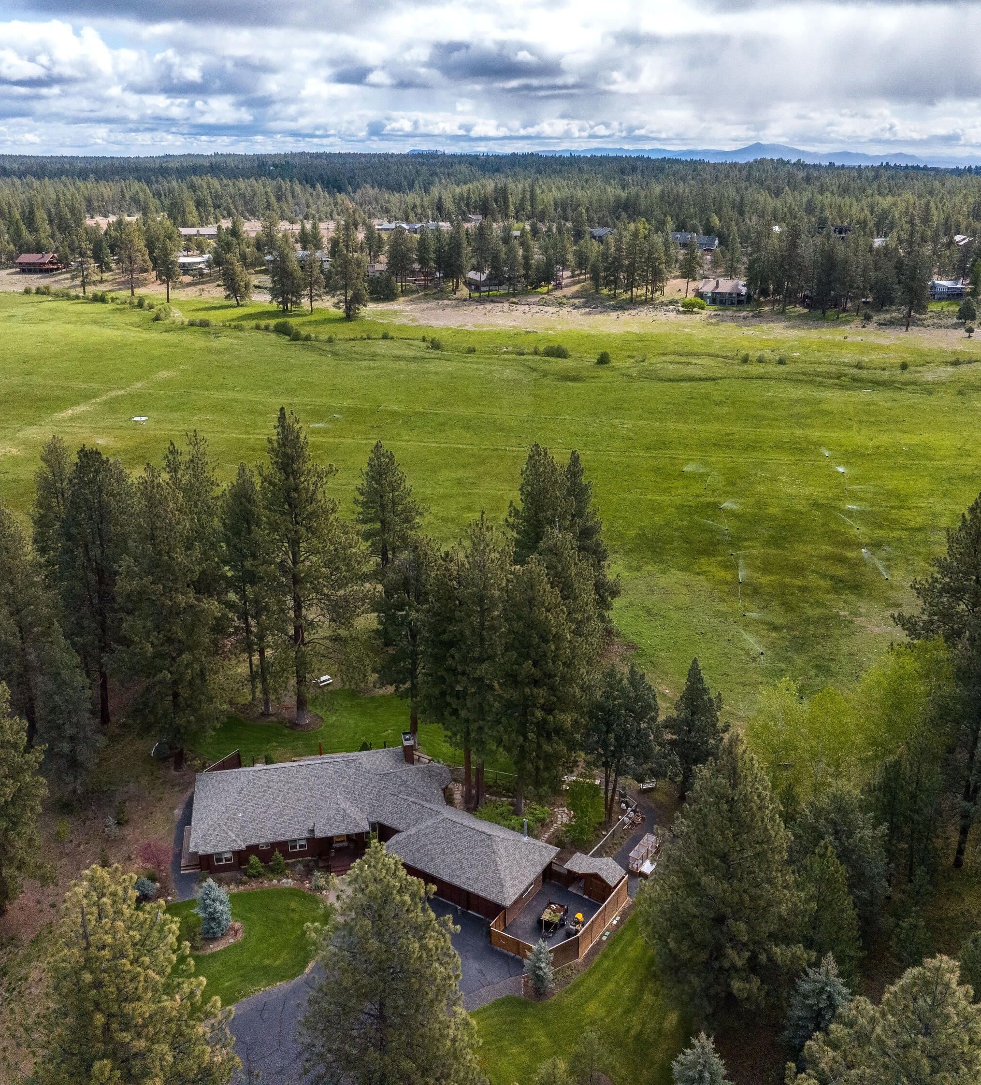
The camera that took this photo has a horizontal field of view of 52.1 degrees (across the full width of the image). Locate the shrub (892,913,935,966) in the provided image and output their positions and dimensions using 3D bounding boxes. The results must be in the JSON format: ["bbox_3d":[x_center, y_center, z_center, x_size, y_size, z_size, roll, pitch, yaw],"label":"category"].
[{"bbox_3d":[33.440,31.320,79.620,3.230,4.540,3.230,0,21,0],"label":"shrub"}]

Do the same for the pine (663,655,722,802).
[{"bbox_3d":[17.871,16.558,88.545,5.291,14.352,5.291,0,21,0],"label":"pine"}]

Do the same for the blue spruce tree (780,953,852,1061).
[{"bbox_3d":[20.436,28.506,62.248,4.200,7.700,4.200,0,21,0],"label":"blue spruce tree"}]

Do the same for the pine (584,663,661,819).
[{"bbox_3d":[12.250,19.000,94.900,7.060,16.390,6.710,0,21,0],"label":"pine"}]

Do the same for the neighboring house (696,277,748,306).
[{"bbox_3d":[95.388,-103.586,413.691,18.700,9.000,12.000,1,21,4],"label":"neighboring house"}]

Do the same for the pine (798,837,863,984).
[{"bbox_3d":[25.640,28.040,75.680,4.690,13.430,4.690,0,21,0],"label":"pine"}]

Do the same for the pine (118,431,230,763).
[{"bbox_3d":[-32.040,6.670,100.220,10.620,35.290,10.090,0,21,0],"label":"pine"}]

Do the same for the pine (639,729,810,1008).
[{"bbox_3d":[15.473,21.623,65.096,10.710,21.476,10.710,0,21,0],"label":"pine"}]

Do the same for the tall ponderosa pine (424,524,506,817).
[{"bbox_3d":[-1.620,10.960,86.540,7.610,27.890,7.610,1,21,0],"label":"tall ponderosa pine"}]

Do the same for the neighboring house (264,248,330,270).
[{"bbox_3d":[-94.030,-134.970,481.820,31.000,7.000,13.000,-5,22,-15],"label":"neighboring house"}]

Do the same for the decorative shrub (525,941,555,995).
[{"bbox_3d":[3.427,29.126,68.900,2.103,4.747,2.103,0,21,0],"label":"decorative shrub"}]

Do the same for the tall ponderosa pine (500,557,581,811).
[{"bbox_3d":[4.123,12.580,85.041,7.000,24.273,7.000,0,21,0],"label":"tall ponderosa pine"}]

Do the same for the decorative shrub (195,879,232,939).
[{"bbox_3d":[-20.465,26.913,74.205,2.768,5.133,2.768,0,21,0],"label":"decorative shrub"}]

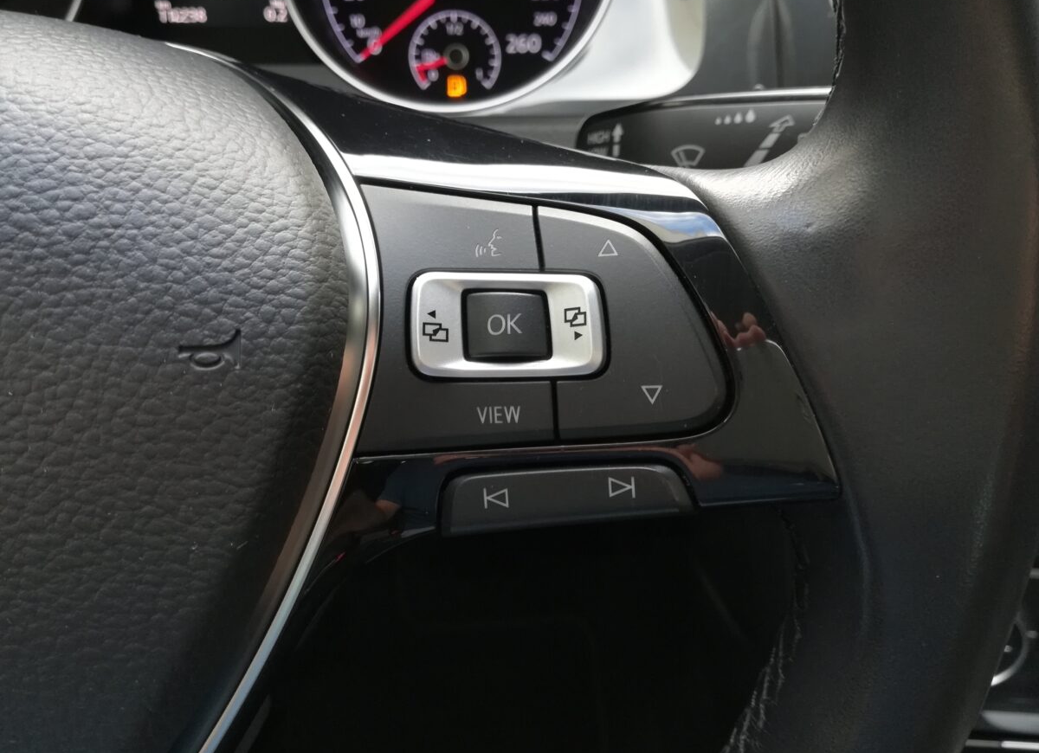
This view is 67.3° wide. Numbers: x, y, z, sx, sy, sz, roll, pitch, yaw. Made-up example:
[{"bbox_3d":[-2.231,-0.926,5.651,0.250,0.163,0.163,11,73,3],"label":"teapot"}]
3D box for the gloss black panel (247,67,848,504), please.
[{"bbox_3d":[0.004,-0.018,0.143,0.101,0.078,0.025,-1,1,-3],"label":"gloss black panel"}]

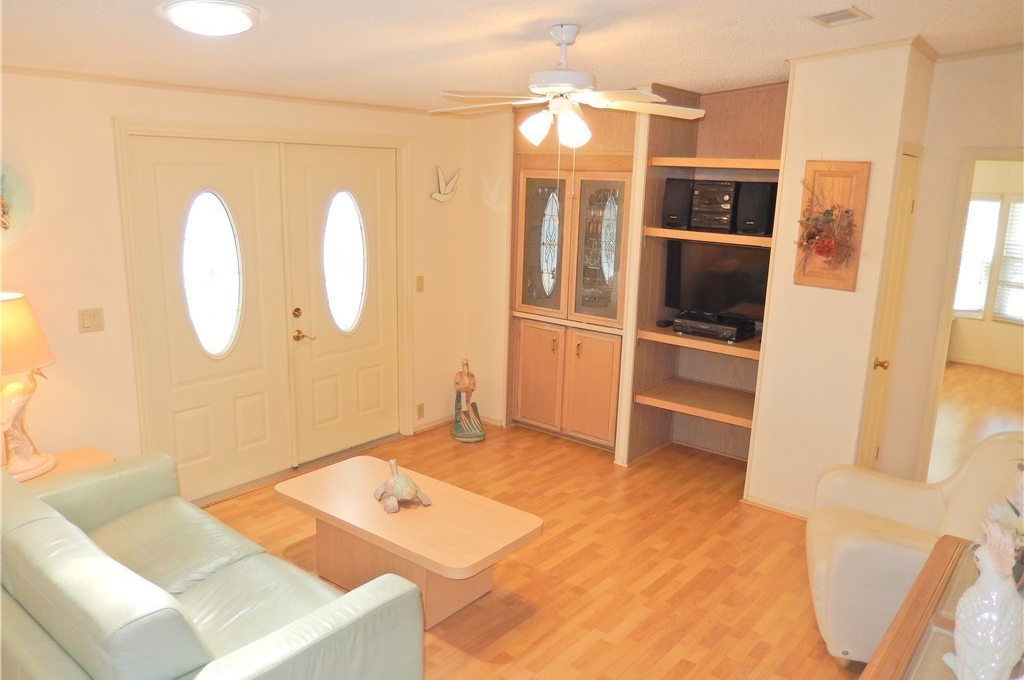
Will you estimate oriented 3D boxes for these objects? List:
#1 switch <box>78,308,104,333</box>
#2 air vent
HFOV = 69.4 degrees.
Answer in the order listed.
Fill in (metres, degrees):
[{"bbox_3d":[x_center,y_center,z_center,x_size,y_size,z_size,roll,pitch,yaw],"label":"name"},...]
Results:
[{"bbox_3d":[-1.996,-0.092,3.519,0.010,0.114,0.114,11,16,35],"label":"switch"},{"bbox_3d":[1.388,-1.352,3.120,0.180,0.015,0.290,3,12,37],"label":"air vent"}]

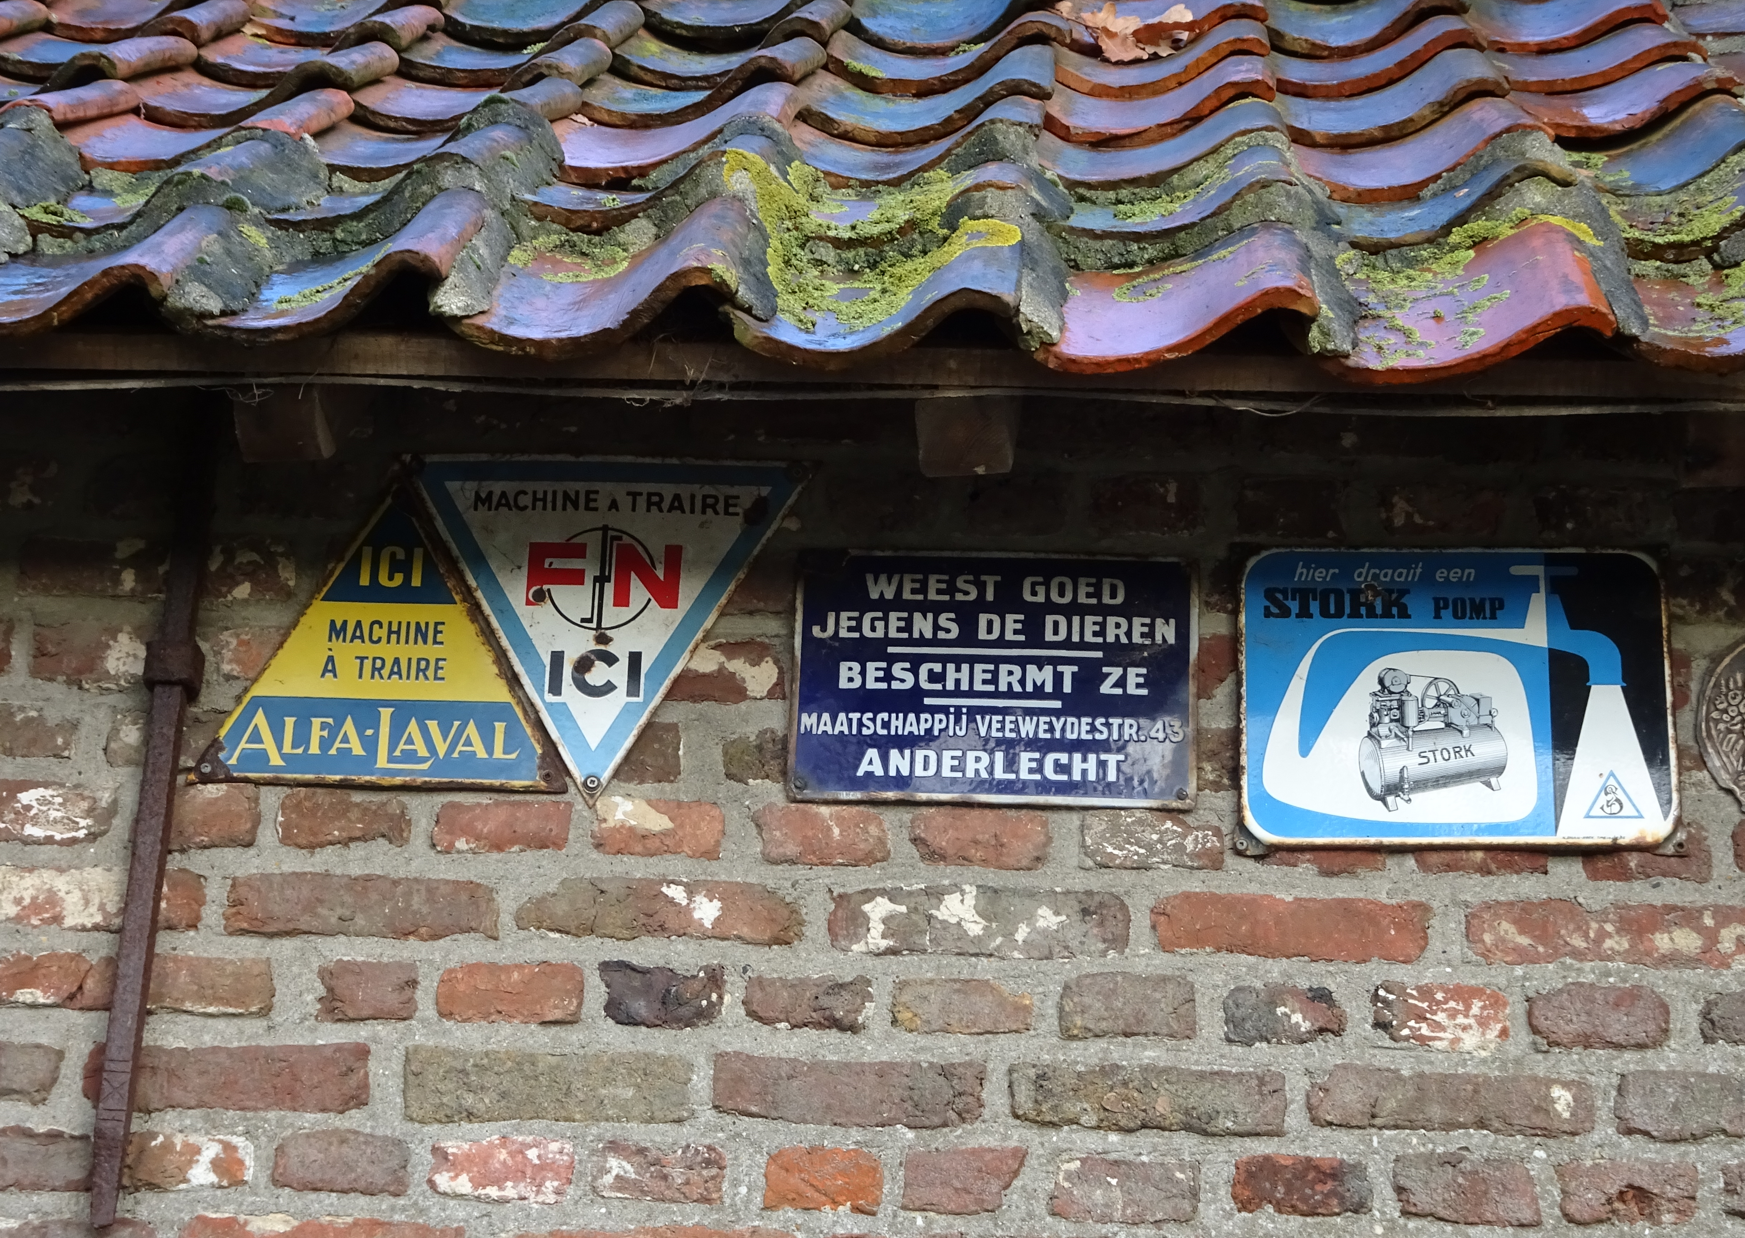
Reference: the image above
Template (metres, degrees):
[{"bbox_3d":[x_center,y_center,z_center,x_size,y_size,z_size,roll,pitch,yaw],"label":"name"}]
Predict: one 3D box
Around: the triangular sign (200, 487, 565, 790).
[{"bbox_3d":[-0.364,0.011,3.050,0.280,0.245,0.015,1,-20,1],"label":"triangular sign"}]

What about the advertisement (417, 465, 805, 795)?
[{"bbox_3d":[-0.205,0.008,3.049,0.308,0.276,0.015,1,-20,1],"label":"advertisement"}]

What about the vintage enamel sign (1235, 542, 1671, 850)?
[{"bbox_3d":[0.437,0.058,3.020,0.322,0.233,0.015,0,-20,1],"label":"vintage enamel sign"}]

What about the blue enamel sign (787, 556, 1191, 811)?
[{"bbox_3d":[0.092,0.045,3.030,0.302,0.197,0.015,1,-19,2],"label":"blue enamel sign"}]

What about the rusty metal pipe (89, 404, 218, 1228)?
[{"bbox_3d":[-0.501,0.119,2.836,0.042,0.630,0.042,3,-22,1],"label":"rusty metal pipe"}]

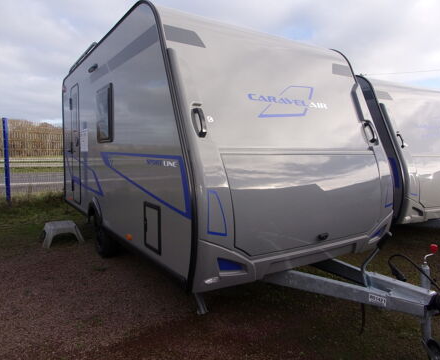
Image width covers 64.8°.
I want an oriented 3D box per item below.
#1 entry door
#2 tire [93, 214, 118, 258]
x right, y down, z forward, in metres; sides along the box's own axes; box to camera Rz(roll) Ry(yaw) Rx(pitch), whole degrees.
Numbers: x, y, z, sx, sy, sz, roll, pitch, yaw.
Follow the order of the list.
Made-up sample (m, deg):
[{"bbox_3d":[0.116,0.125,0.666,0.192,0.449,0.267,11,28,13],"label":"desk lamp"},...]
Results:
[{"bbox_3d":[-2.183,-0.530,5.284,0.050,1.730,0.560,-2,5,-34],"label":"entry door"},{"bbox_3d":[-1.452,0.683,4.537,0.190,0.620,0.620,-3,6,-33],"label":"tire"}]

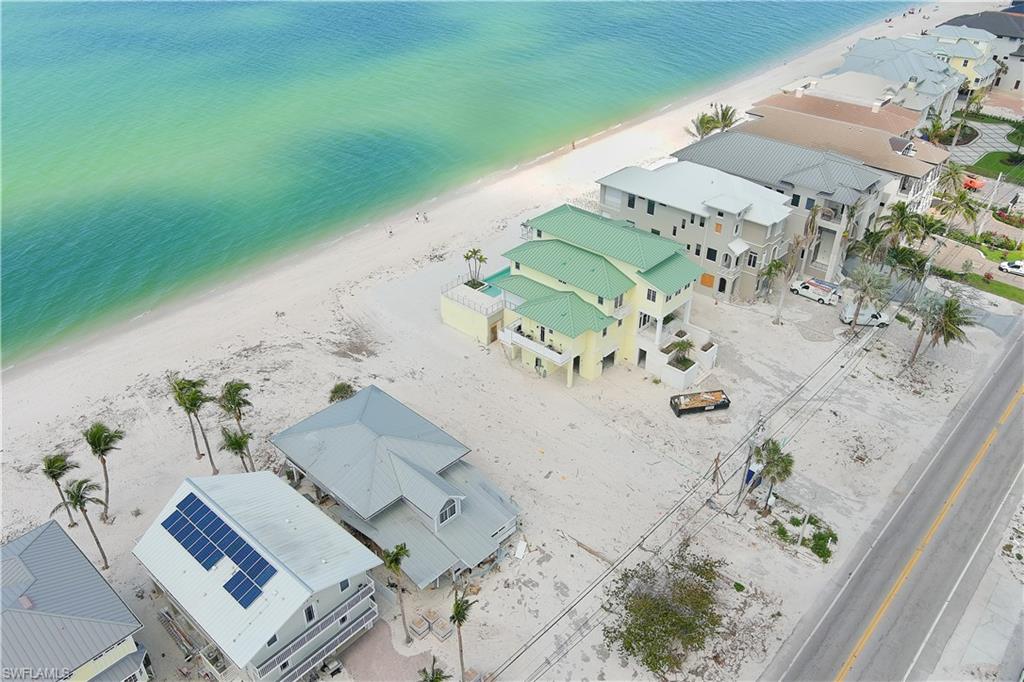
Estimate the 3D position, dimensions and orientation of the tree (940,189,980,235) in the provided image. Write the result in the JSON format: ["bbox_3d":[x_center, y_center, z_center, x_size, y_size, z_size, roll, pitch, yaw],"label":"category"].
[{"bbox_3d":[68.057,-19.735,127.053,6.000,7.300,6.000,0,33,0],"label":"tree"}]

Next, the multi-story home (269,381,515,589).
[{"bbox_3d":[-10.767,12.975,77.851,25.000,7.300,13.900,26,42,35],"label":"multi-story home"}]

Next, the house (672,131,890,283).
[{"bbox_3d":[39.375,-22.620,124.667,28.200,14.800,14.800,26,42,35],"label":"house"}]

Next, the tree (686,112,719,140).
[{"bbox_3d":[35.328,-38.377,155.168,6.200,8.200,6.200,0,33,0],"label":"tree"}]

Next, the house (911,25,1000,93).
[{"bbox_3d":[99.426,-64.781,190.331,23.000,12.500,23.000,26,42,35],"label":"house"}]

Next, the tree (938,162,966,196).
[{"bbox_3d":[73.191,-26.733,138.536,4.800,6.700,4.800,0,33,0],"label":"tree"}]

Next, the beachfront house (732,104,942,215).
[{"bbox_3d":[53.610,-29.580,140.210,35.000,13.800,14.800,26,41,36],"label":"beachfront house"}]

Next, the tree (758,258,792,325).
[{"bbox_3d":[35.760,-6.680,109.520,4.600,8.570,4.600,-2,32,0],"label":"tree"}]

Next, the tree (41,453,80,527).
[{"bbox_3d":[-41.449,13.739,76.351,4.200,8.200,4.200,26,42,35],"label":"tree"}]

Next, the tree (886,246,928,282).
[{"bbox_3d":[53.490,-9.678,112.222,5.600,6.500,5.600,26,42,35],"label":"tree"}]

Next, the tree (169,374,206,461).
[{"bbox_3d":[-34.150,8.440,87.050,4.100,10.280,4.100,-2,32,0],"label":"tree"}]

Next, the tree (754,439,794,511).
[{"bbox_3d":[23.759,12.568,75.234,3.600,8.700,3.600,0,33,0],"label":"tree"}]

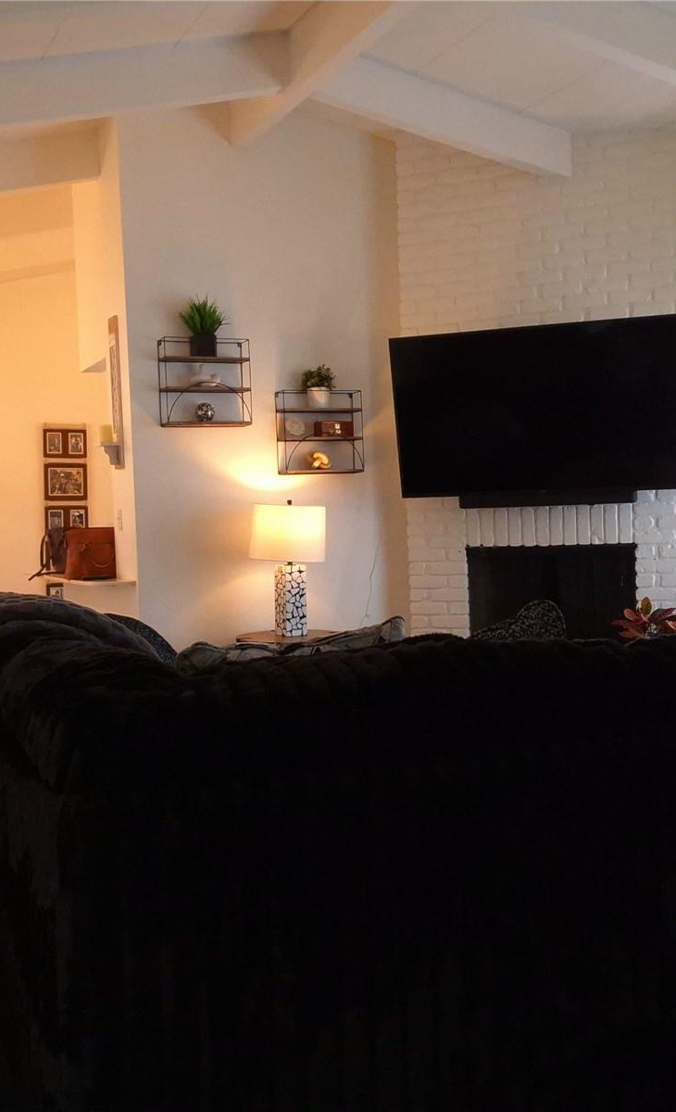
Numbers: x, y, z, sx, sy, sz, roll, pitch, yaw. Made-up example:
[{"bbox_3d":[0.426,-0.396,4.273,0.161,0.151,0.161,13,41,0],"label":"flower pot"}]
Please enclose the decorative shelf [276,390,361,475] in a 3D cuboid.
[{"bbox_3d":[-0.090,-0.628,6.100,0.430,0.415,0.130,-3,3,-24],"label":"decorative shelf"}]

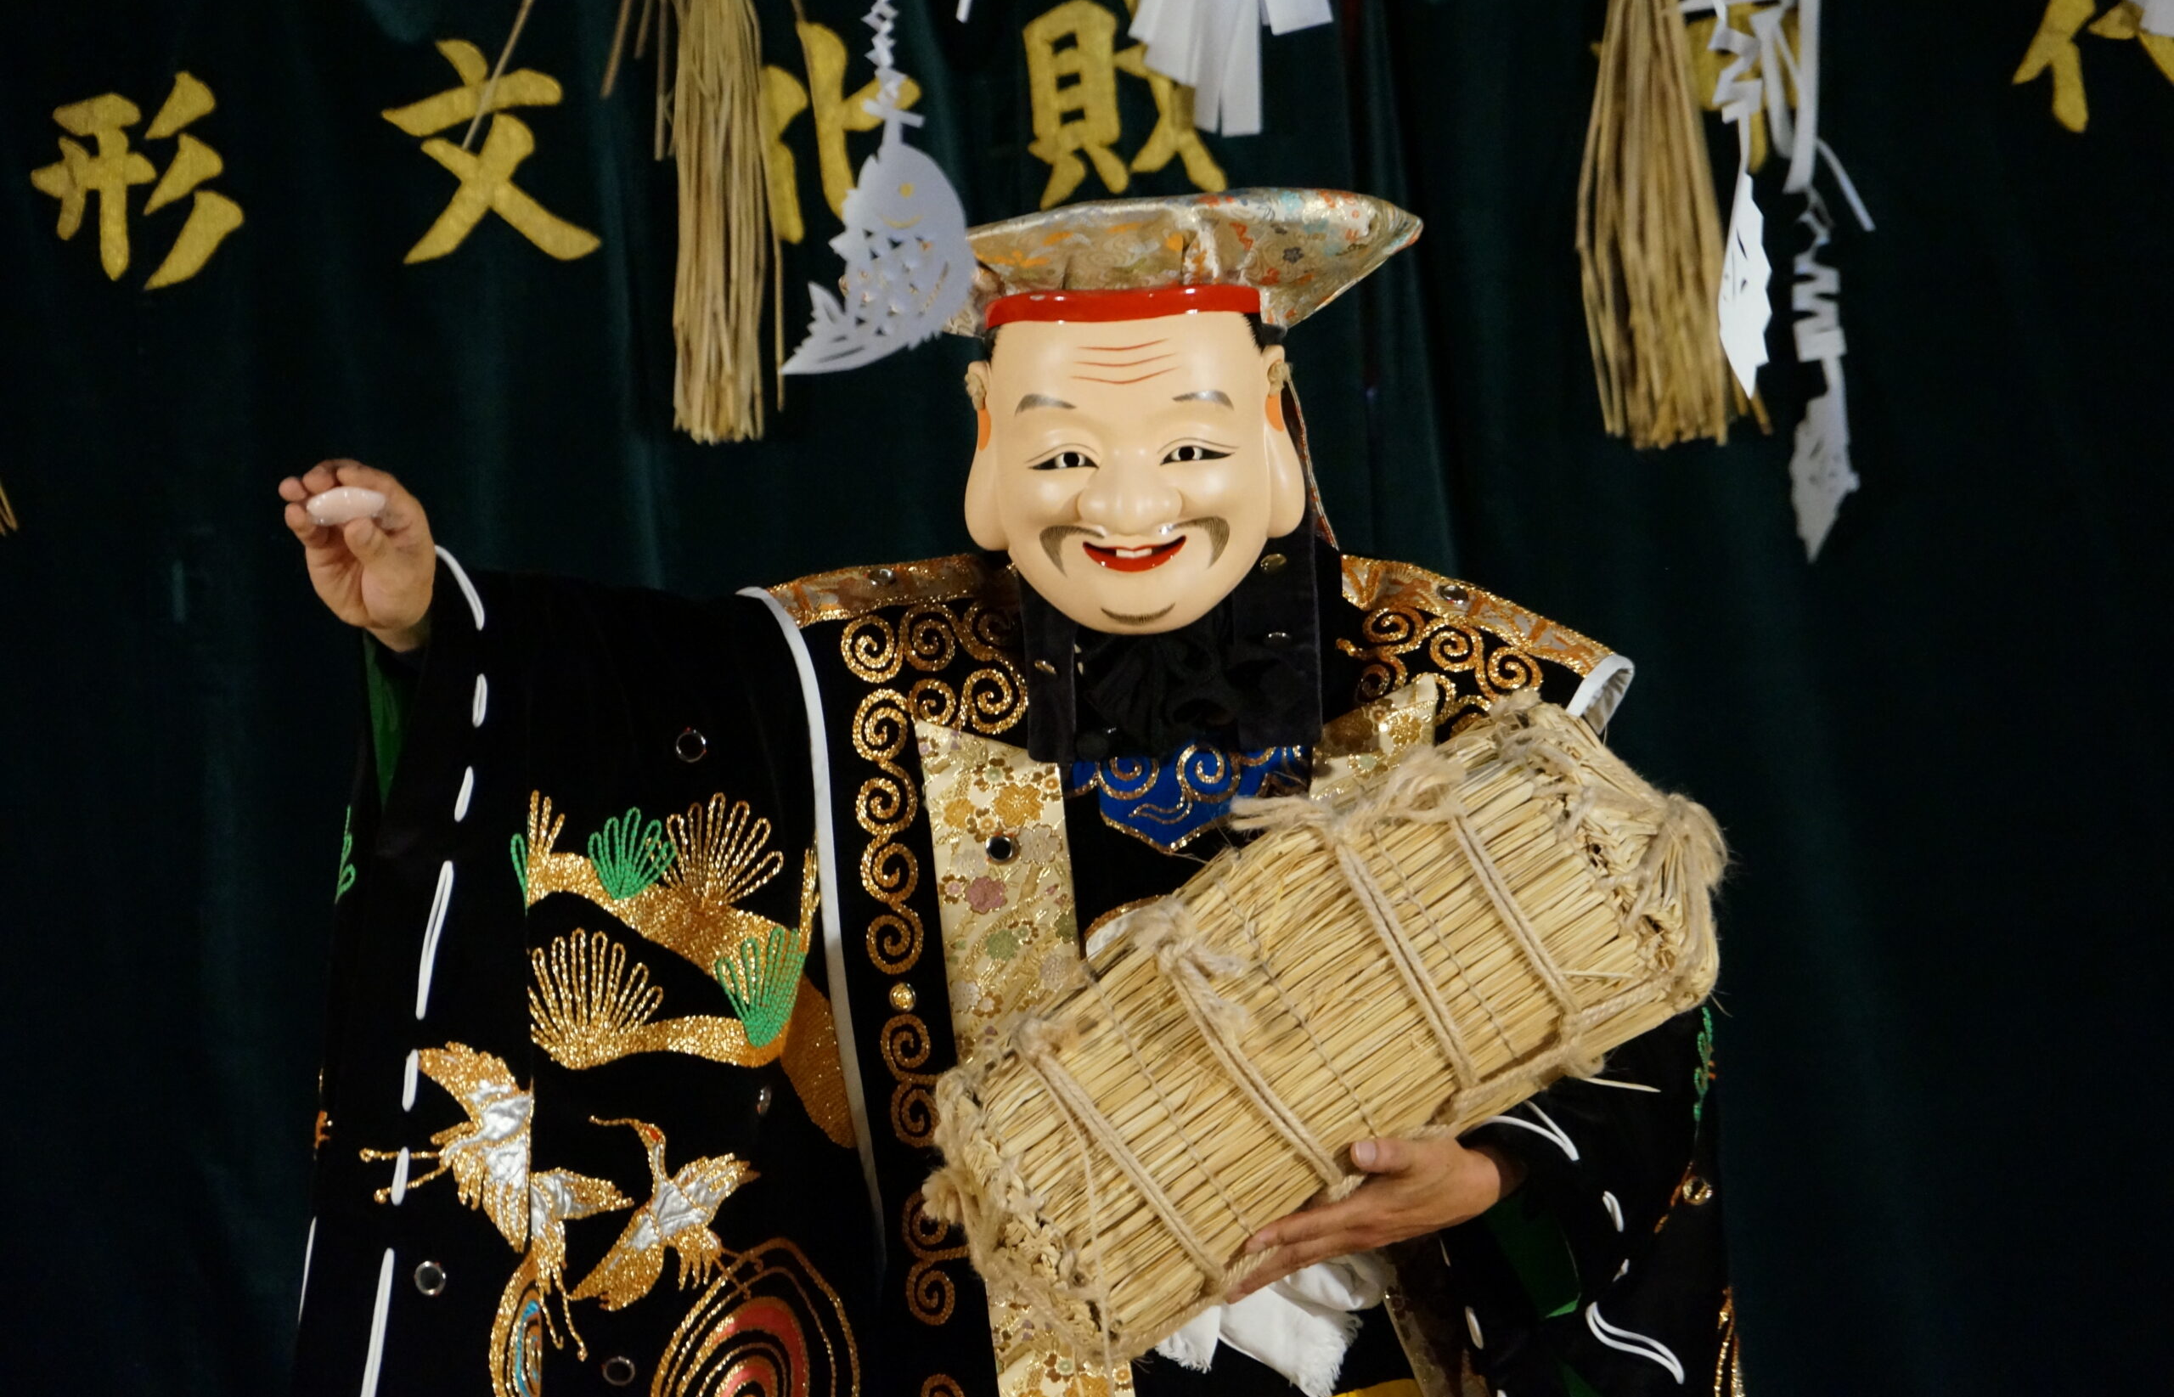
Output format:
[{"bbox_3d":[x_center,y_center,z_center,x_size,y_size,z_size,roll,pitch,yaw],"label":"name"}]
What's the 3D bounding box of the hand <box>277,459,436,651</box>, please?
[{"bbox_3d":[-0.439,-0.087,11.000,0.088,0.122,0.090,-13,3,11],"label":"hand"}]

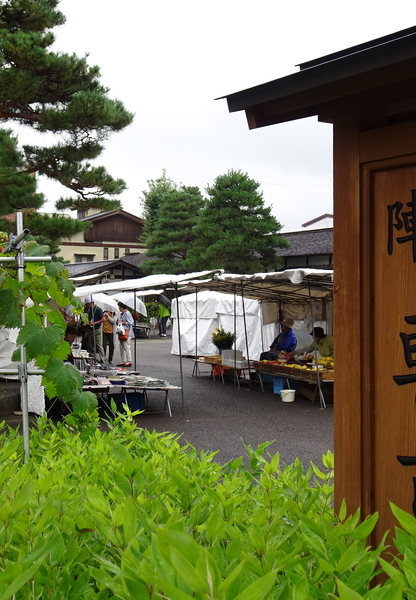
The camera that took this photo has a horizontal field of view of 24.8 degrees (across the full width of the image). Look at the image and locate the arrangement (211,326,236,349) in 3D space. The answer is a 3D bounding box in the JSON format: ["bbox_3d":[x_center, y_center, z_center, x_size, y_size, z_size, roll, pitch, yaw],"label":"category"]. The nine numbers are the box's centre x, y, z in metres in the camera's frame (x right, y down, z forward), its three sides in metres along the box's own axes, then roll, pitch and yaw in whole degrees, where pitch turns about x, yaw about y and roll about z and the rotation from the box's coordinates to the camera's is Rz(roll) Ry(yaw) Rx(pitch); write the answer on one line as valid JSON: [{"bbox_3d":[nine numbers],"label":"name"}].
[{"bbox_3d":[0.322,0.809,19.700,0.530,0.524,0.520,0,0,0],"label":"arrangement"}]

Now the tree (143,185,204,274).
[{"bbox_3d":[-1.545,-2.106,48.000,4.000,7.491,4.000,0,0,0],"label":"tree"}]

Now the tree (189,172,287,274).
[{"bbox_3d":[1.377,-2.267,45.000,5.000,7.814,5.000,0,0,0],"label":"tree"}]

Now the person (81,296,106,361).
[{"bbox_3d":[-2.791,0.741,23.300,0.580,1.640,0.500,0,0,-10],"label":"person"}]

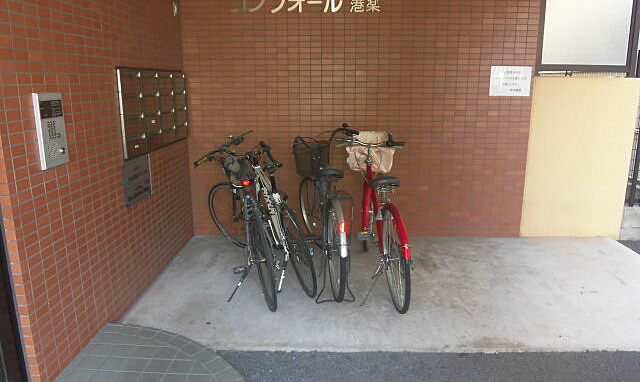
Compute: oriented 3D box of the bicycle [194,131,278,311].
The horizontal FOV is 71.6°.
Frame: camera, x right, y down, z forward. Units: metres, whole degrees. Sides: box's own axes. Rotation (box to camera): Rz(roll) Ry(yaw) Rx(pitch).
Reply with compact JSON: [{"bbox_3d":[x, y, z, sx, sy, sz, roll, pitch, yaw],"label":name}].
[{"bbox_3d":[-0.584,0.134,3.103,0.530,1.030,1.685,-3,11,-16],"label":"bicycle"}]

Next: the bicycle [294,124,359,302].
[{"bbox_3d":[0.078,0.066,3.299,0.535,1.090,1.730,-1,11,-7],"label":"bicycle"}]

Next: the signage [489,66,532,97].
[{"bbox_3d":[1.705,-0.973,3.956,0.364,0.257,0.010,0,11,1],"label":"signage"}]

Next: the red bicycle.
[{"bbox_3d":[0.379,0.114,3.198,0.515,1.035,1.820,-1,11,-4],"label":"red bicycle"}]

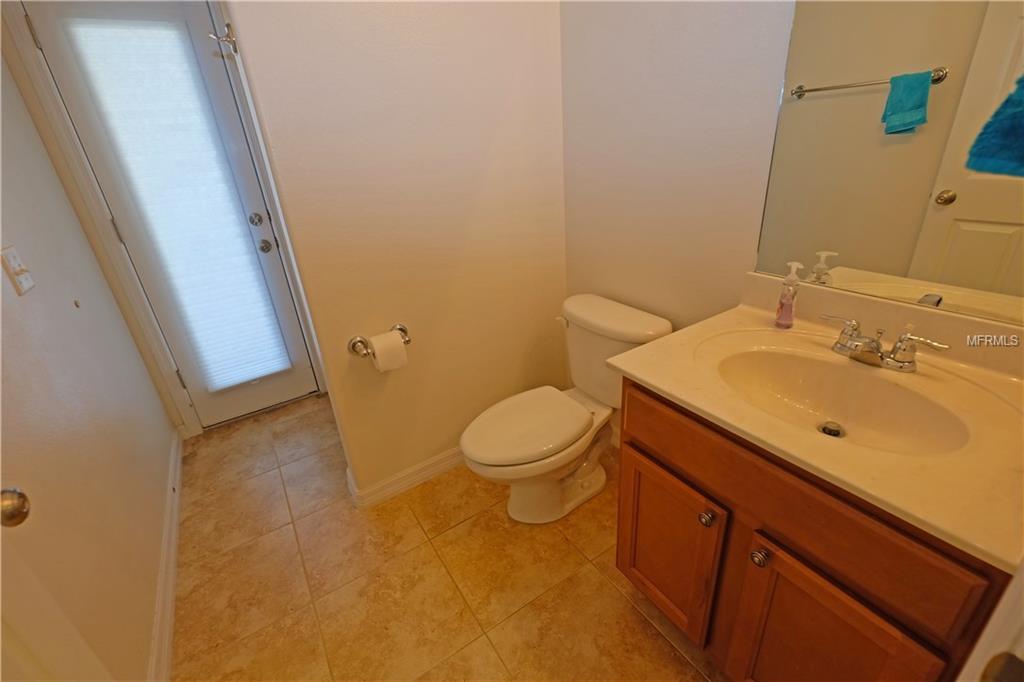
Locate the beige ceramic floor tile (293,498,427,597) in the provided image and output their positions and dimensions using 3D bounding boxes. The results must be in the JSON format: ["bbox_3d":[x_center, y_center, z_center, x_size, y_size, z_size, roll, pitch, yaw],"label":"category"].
[{"bbox_3d":[-0.578,0.723,1.617,0.403,0.010,0.403,-18,27,-29],"label":"beige ceramic floor tile"}]

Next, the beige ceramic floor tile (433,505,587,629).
[{"bbox_3d":[-0.017,0.735,1.494,0.403,0.010,0.403,-18,27,-29],"label":"beige ceramic floor tile"}]

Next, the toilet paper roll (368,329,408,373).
[{"bbox_3d":[-0.431,0.033,1.496,0.102,0.108,0.108,-17,26,-27],"label":"toilet paper roll"}]

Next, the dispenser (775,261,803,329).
[{"bbox_3d":[0.702,-0.118,1.072,0.045,0.163,0.055,-6,23,-4],"label":"dispenser"}]

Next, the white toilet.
[{"bbox_3d":[0.164,0.291,1.575,0.742,0.715,0.475,-17,26,-27],"label":"white toilet"}]

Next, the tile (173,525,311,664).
[{"bbox_3d":[-0.910,0.830,1.427,0.390,0.010,0.403,-18,27,-29],"label":"tile"}]

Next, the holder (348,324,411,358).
[{"bbox_3d":[-0.461,0.012,1.515,0.217,0.068,0.092,-17,26,-27],"label":"holder"}]

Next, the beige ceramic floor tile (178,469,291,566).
[{"bbox_3d":[-1.138,0.711,1.741,0.403,0.010,0.403,-18,27,-29],"label":"beige ceramic floor tile"}]

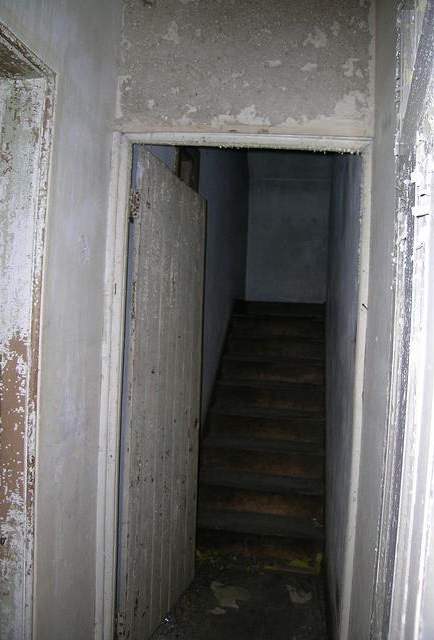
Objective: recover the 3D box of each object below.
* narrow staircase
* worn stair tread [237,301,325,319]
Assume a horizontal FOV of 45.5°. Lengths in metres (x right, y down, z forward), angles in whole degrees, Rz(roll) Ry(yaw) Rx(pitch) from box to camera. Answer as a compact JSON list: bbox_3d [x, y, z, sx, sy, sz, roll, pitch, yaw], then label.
[{"bbox_3d":[0.405,0.667,4.011,0.827,1.470,2.050,2,1,10],"label":"narrow staircase"},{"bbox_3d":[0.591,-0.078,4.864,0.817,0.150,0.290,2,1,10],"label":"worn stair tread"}]

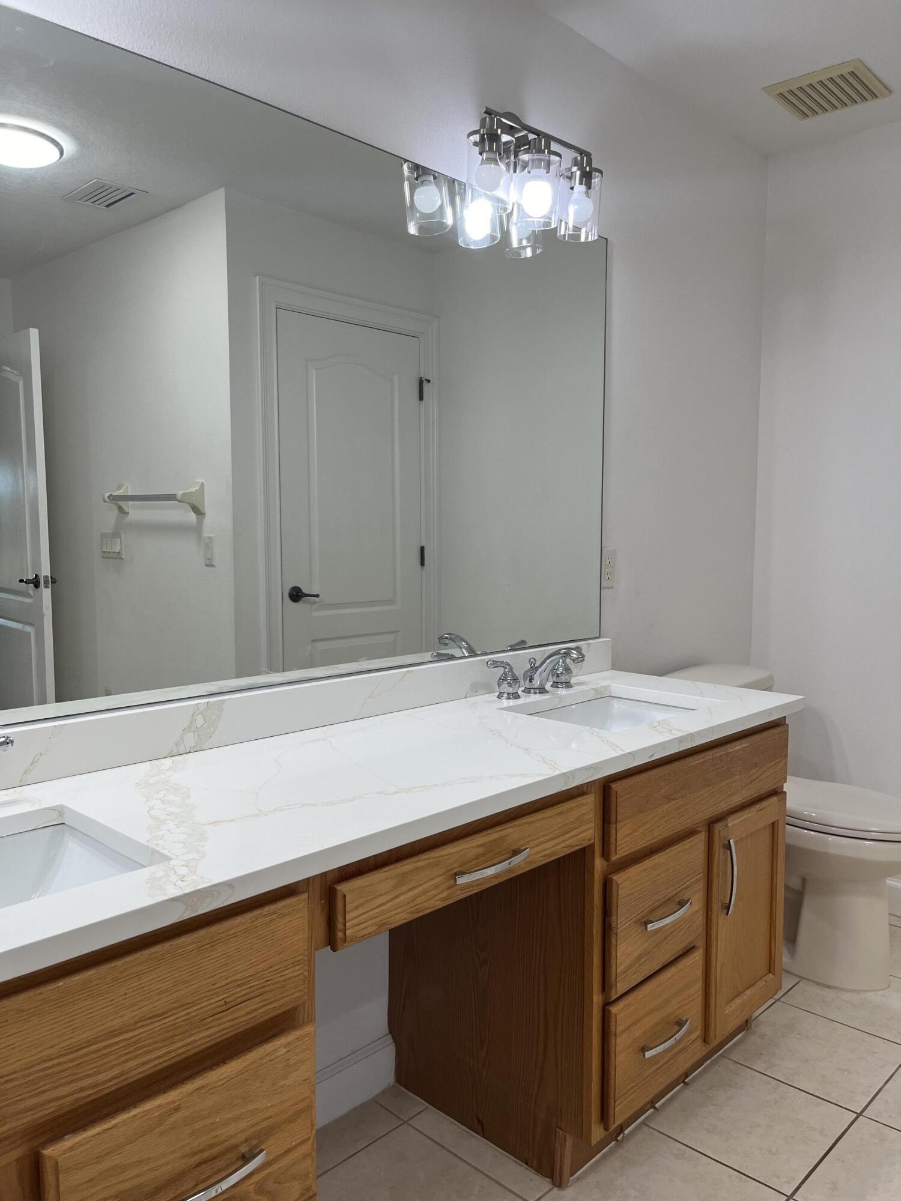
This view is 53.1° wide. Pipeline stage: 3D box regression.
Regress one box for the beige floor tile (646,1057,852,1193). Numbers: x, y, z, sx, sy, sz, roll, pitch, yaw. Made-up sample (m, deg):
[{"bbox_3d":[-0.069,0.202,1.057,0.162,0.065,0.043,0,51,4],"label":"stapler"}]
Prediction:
[{"bbox_3d":[0.611,1.066,1.853,0.317,0.010,0.324,4,6,44],"label":"beige floor tile"}]

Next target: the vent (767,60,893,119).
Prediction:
[{"bbox_3d":[1.064,-1.438,2.548,0.259,0.022,0.268,4,6,44],"label":"vent"}]

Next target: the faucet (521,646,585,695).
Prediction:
[{"bbox_3d":[0.241,0.163,2.113,0.165,0.111,0.062,4,6,44],"label":"faucet"}]

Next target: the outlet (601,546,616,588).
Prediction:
[{"bbox_3d":[0.435,-0.088,2.468,0.009,0.113,0.069,4,6,44],"label":"outlet"}]

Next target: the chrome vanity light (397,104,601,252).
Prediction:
[{"bbox_3d":[0.183,-0.970,2.048,0.138,0.260,0.425,4,6,44],"label":"chrome vanity light"}]

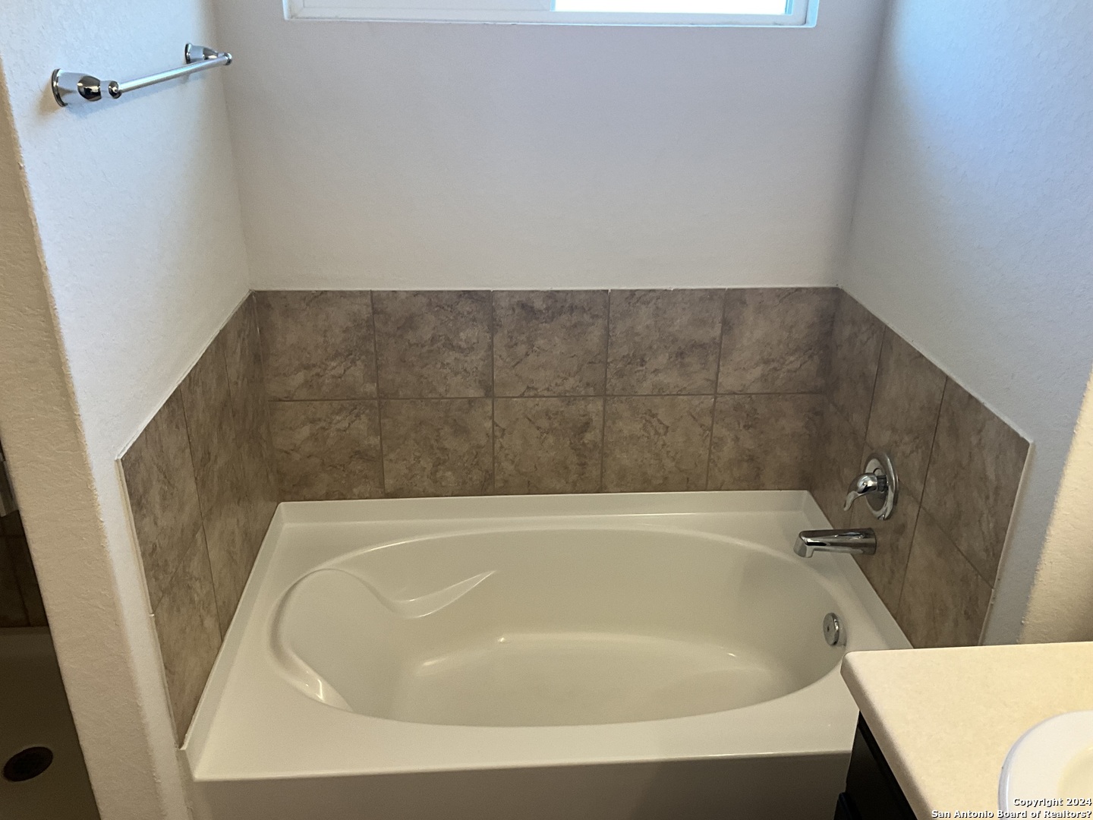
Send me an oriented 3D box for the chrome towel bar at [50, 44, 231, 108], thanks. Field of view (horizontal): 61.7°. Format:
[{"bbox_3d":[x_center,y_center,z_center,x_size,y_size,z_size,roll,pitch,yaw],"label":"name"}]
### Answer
[{"bbox_3d":[-0.657,-0.581,1.554,0.088,0.055,0.670,-1,24,-4],"label":"chrome towel bar"}]

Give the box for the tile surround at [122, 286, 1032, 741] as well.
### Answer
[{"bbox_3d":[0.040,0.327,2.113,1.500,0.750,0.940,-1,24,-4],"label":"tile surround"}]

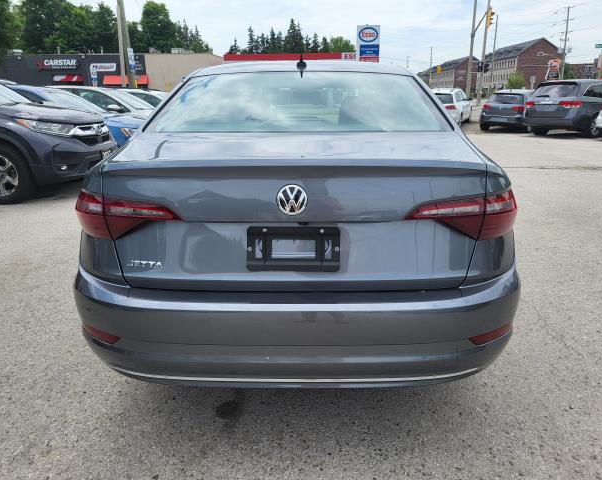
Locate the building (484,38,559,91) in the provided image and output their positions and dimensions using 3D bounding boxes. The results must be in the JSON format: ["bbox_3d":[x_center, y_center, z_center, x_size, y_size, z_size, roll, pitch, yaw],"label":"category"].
[{"bbox_3d":[59.100,-46.328,133.843,11.600,14.800,34.000,1,17,2],"label":"building"}]

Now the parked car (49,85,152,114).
[{"bbox_3d":[-4.800,-2.968,11.741,4.500,1.460,1.790,1,17,3],"label":"parked car"}]

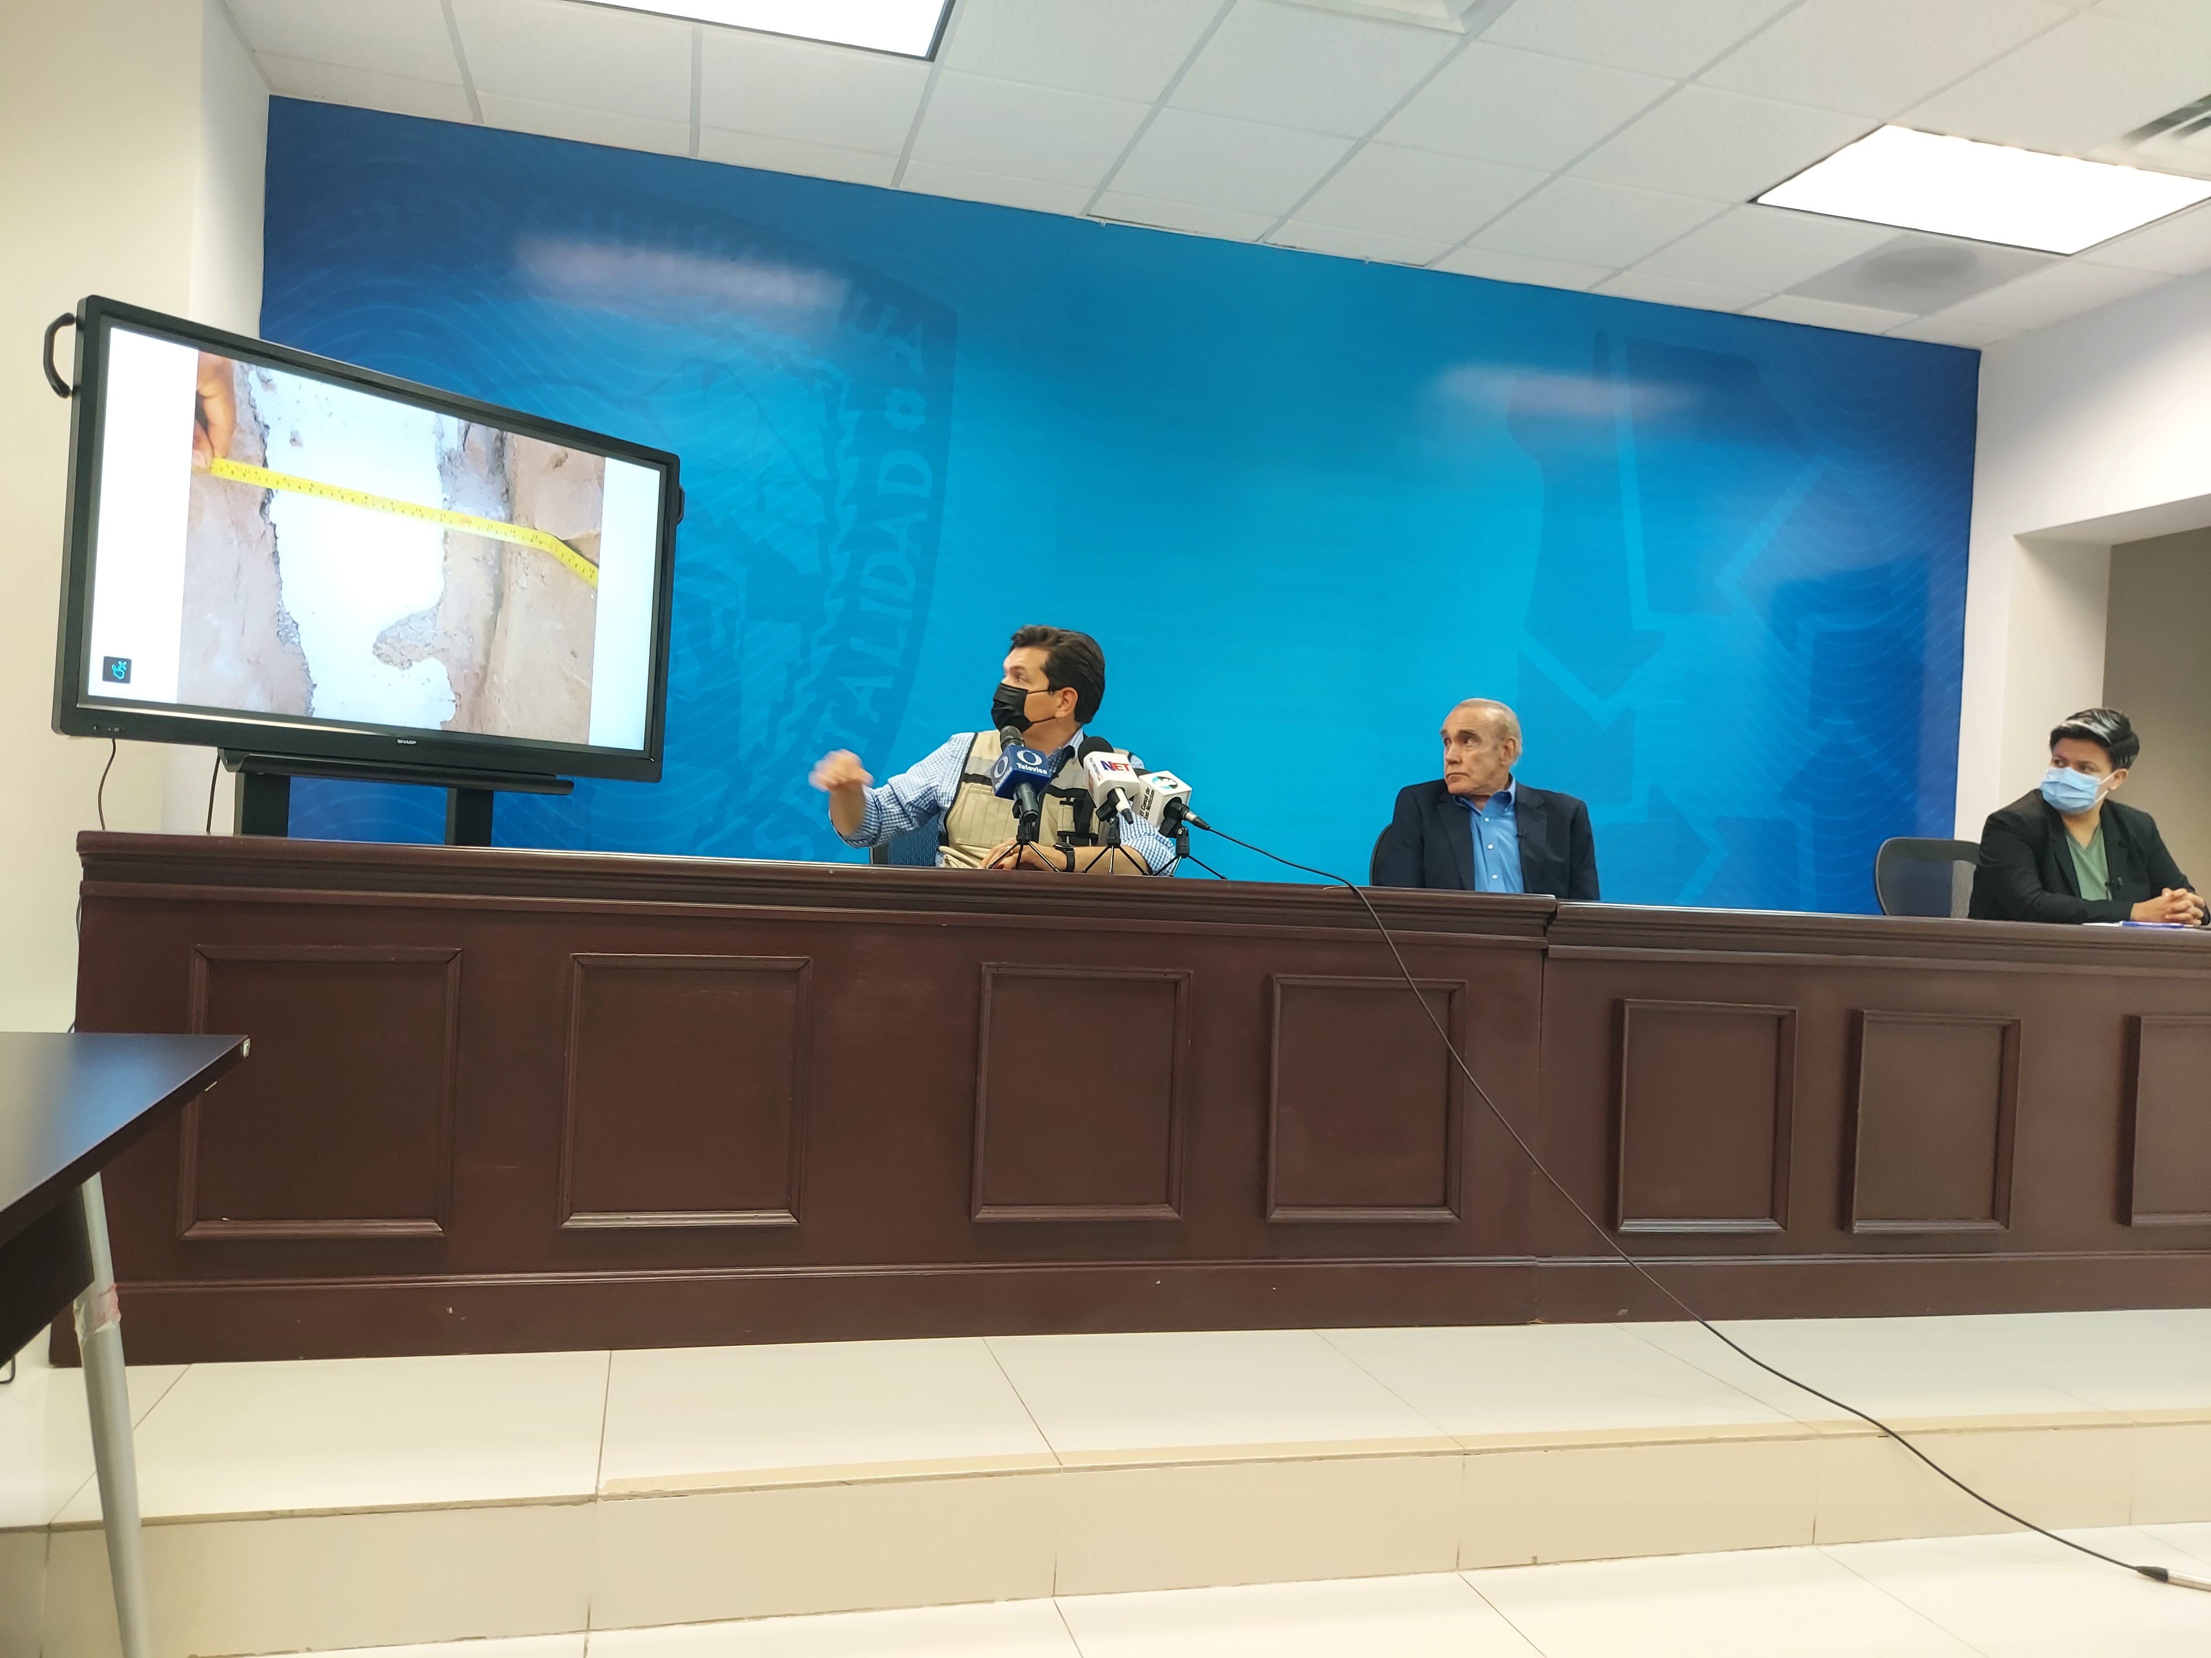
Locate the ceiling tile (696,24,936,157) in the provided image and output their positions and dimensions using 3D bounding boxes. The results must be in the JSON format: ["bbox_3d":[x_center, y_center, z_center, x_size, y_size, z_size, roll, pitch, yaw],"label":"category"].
[{"bbox_3d":[-0.815,-2.034,4.414,0.602,0.025,0.602,3,0,-15],"label":"ceiling tile"}]

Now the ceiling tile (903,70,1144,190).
[{"bbox_3d":[-0.226,-2.005,4.571,0.602,0.025,0.602,3,0,-15],"label":"ceiling tile"}]

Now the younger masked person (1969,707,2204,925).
[{"bbox_3d":[2.308,0.352,3.670,0.550,1.278,0.750,3,0,-4],"label":"younger masked person"}]

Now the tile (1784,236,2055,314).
[{"bbox_3d":[2.718,-1.861,5.356,0.602,0.025,0.602,3,0,-15],"label":"tile"}]

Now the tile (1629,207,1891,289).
[{"bbox_3d":[2.129,-1.890,5.199,0.602,0.025,0.602,3,0,-15],"label":"tile"}]

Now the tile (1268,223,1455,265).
[{"bbox_3d":[0.844,-1.952,5.290,0.602,0.025,0.221,3,0,-15],"label":"tile"}]

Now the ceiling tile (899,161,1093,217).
[{"bbox_3d":[-0.333,-2.006,4.972,0.586,0.020,0.203,3,0,-15],"label":"ceiling tile"}]

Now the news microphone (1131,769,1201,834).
[{"bbox_3d":[0.113,-0.052,2.930,0.075,0.080,0.180,-6,34,-43],"label":"news microphone"}]

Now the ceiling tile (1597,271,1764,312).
[{"bbox_3d":[2.022,-1.891,5.598,0.586,0.020,0.203,3,0,-15],"label":"ceiling tile"}]

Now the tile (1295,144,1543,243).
[{"bbox_3d":[0.952,-1.944,4.880,0.586,0.020,0.586,3,0,-15],"label":"tile"}]

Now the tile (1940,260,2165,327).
[{"bbox_3d":[3.218,-1.836,5.489,0.419,0.025,0.602,3,0,-15],"label":"tile"}]

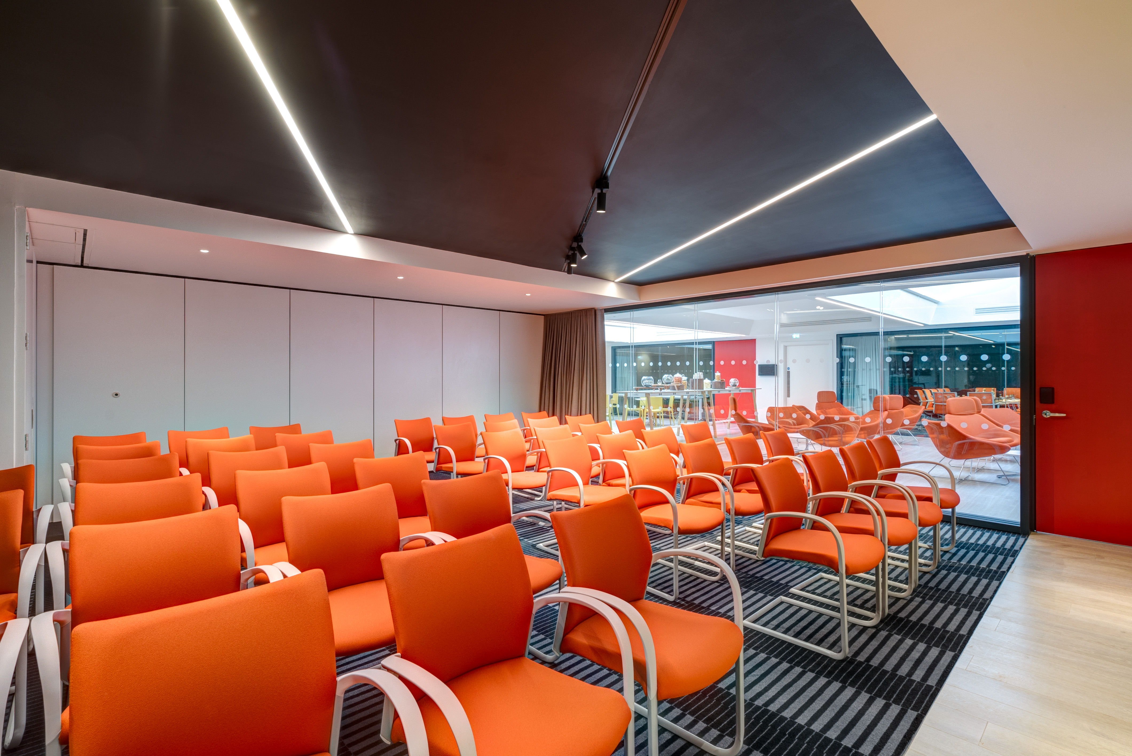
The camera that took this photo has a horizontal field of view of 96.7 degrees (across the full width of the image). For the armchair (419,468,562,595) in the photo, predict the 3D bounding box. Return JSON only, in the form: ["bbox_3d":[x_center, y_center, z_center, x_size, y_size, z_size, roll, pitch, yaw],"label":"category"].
[{"bbox_3d":[-0.356,0.916,2.344,0.592,0.870,0.575,0,1,-42],"label":"armchair"}]

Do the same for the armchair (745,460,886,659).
[{"bbox_3d":[1.352,0.914,2.685,0.575,0.860,0.620,0,0,-42],"label":"armchair"}]

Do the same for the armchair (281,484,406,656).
[{"bbox_3d":[-0.781,0.890,1.928,0.579,0.848,0.585,0,0,-43],"label":"armchair"}]

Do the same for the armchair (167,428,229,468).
[{"bbox_3d":[-3.160,0.890,4.392,0.592,0.870,0.575,0,1,-42],"label":"armchair"}]

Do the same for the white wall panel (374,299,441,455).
[{"bbox_3d":[-2.197,0.139,7.030,1.002,2.388,0.080,0,0,-42],"label":"white wall panel"}]

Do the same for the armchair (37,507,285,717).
[{"bbox_3d":[-1.285,0.921,1.625,0.575,0.860,0.620,0,0,-42],"label":"armchair"}]

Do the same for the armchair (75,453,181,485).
[{"bbox_3d":[-2.399,0.886,2.782,0.579,0.848,0.585,0,0,-43],"label":"armchair"}]

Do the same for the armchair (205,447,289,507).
[{"bbox_3d":[-1.986,0.903,3.218,0.592,0.870,0.575,0,1,-42],"label":"armchair"}]

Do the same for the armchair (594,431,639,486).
[{"bbox_3d":[0.588,0.905,4.181,0.592,0.870,0.575,0,1,-42],"label":"armchair"}]

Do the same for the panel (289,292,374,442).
[{"bbox_3d":[-2.893,0.157,6.240,0.981,2.311,0.100,0,1,-42],"label":"panel"}]

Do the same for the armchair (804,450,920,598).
[{"bbox_3d":[1.799,0.917,3.124,0.592,0.870,0.575,0,1,-42],"label":"armchair"}]

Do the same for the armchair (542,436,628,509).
[{"bbox_3d":[0.160,0.911,3.872,0.575,0.860,0.620,0,0,-42],"label":"armchair"}]

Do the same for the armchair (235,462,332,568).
[{"bbox_3d":[-1.322,0.889,2.488,0.579,0.848,0.585,0,0,-45],"label":"armchair"}]

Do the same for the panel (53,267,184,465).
[{"bbox_3d":[-4.418,0.148,5.025,0.977,2.388,0.080,0,0,-42],"label":"panel"}]

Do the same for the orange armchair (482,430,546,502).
[{"bbox_3d":[-0.440,0.900,4.361,0.592,0.870,0.575,0,1,-42],"label":"orange armchair"}]

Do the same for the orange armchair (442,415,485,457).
[{"bbox_3d":[-1.159,0.894,6.033,0.579,0.848,0.585,0,0,-43],"label":"orange armchair"}]

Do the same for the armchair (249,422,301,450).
[{"bbox_3d":[-2.808,0.910,4.991,0.575,0.860,0.620,0,0,-42],"label":"armchair"}]

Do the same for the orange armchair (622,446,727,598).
[{"bbox_3d":[0.708,0.913,3.302,0.575,0.860,0.620,0,0,-42],"label":"orange armchair"}]

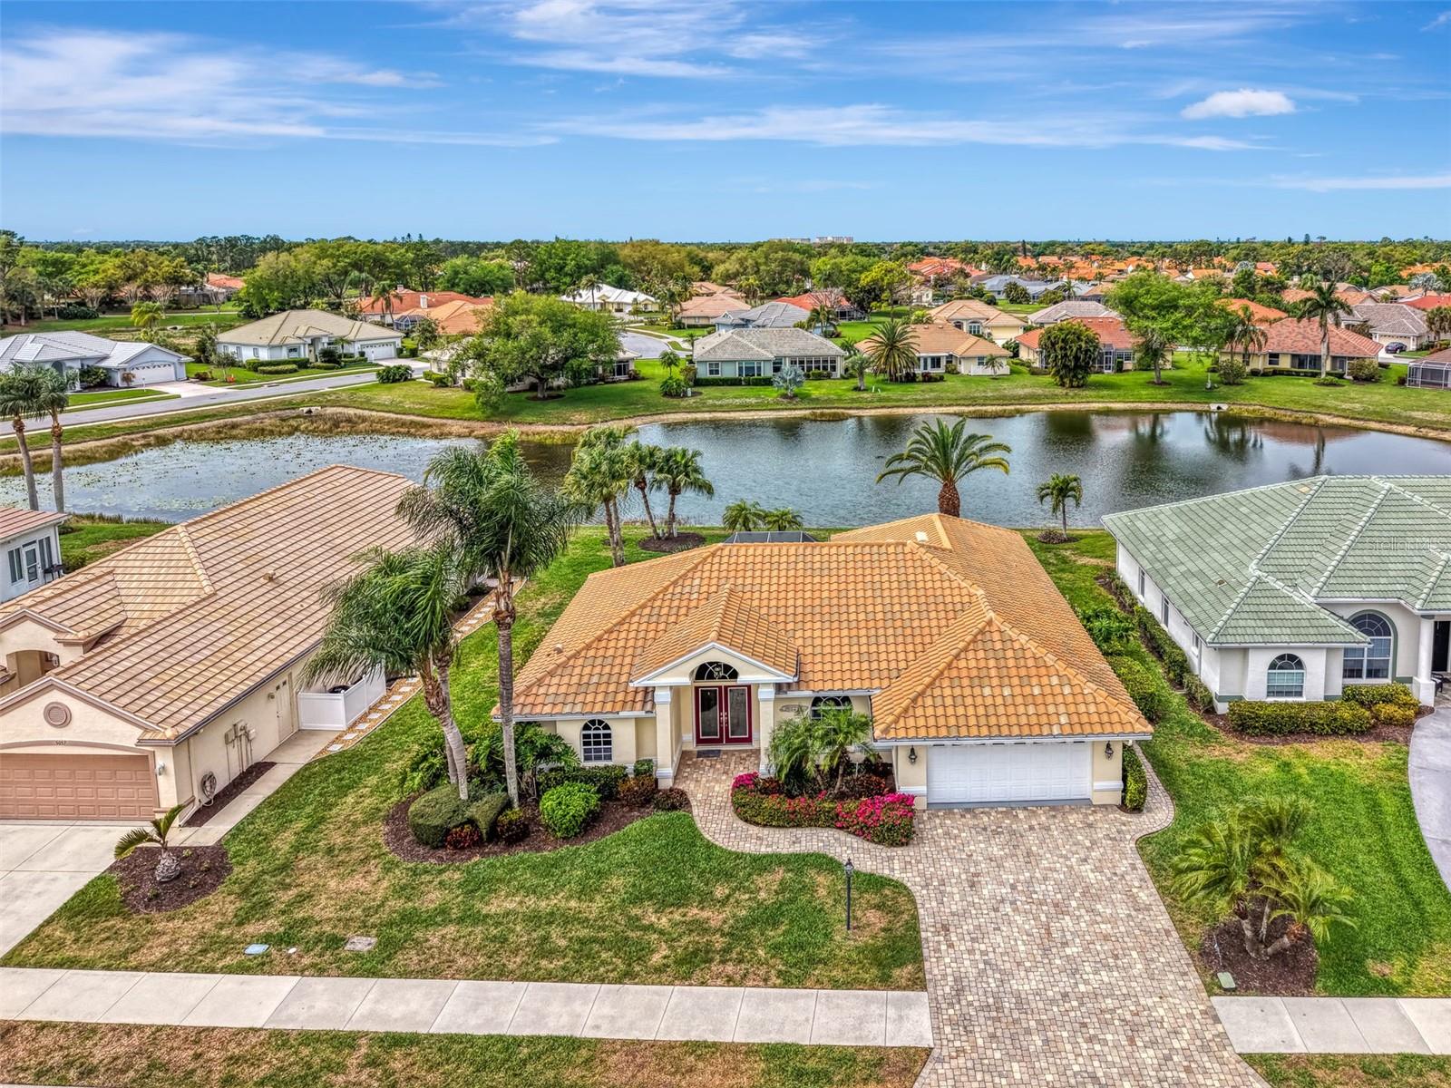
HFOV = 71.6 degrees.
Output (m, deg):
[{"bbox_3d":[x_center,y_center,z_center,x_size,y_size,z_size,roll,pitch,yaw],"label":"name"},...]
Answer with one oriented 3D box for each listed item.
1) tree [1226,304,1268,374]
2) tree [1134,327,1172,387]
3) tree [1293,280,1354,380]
[{"bbox_3d":[65.191,-25.183,124.962,4.600,8.500,4.500,0,17,0],"label":"tree"},{"bbox_3d":[50.692,-22.209,118.211,4.100,6.700,4.100,0,17,0],"label":"tree"},{"bbox_3d":[73.158,-25.732,121.411,6.200,11.600,6.200,0,17,0],"label":"tree"}]

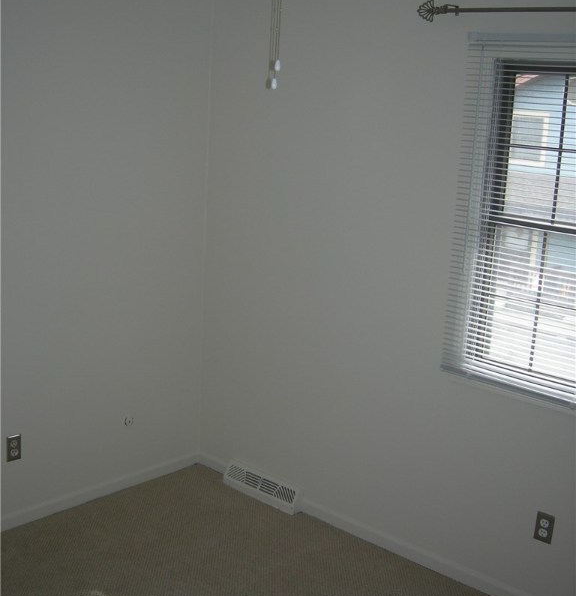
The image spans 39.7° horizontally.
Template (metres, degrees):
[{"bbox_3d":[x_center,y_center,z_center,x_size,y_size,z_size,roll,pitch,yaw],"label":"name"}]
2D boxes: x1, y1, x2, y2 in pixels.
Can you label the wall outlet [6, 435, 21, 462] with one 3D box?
[{"bbox_3d":[-1.175,0.645,3.429,0.009,0.114,0.070,14,17,40],"label":"wall outlet"}]

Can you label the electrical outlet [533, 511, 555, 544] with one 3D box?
[{"bbox_3d":[0.965,0.867,3.013,0.070,0.114,0.009,14,17,40],"label":"electrical outlet"}]

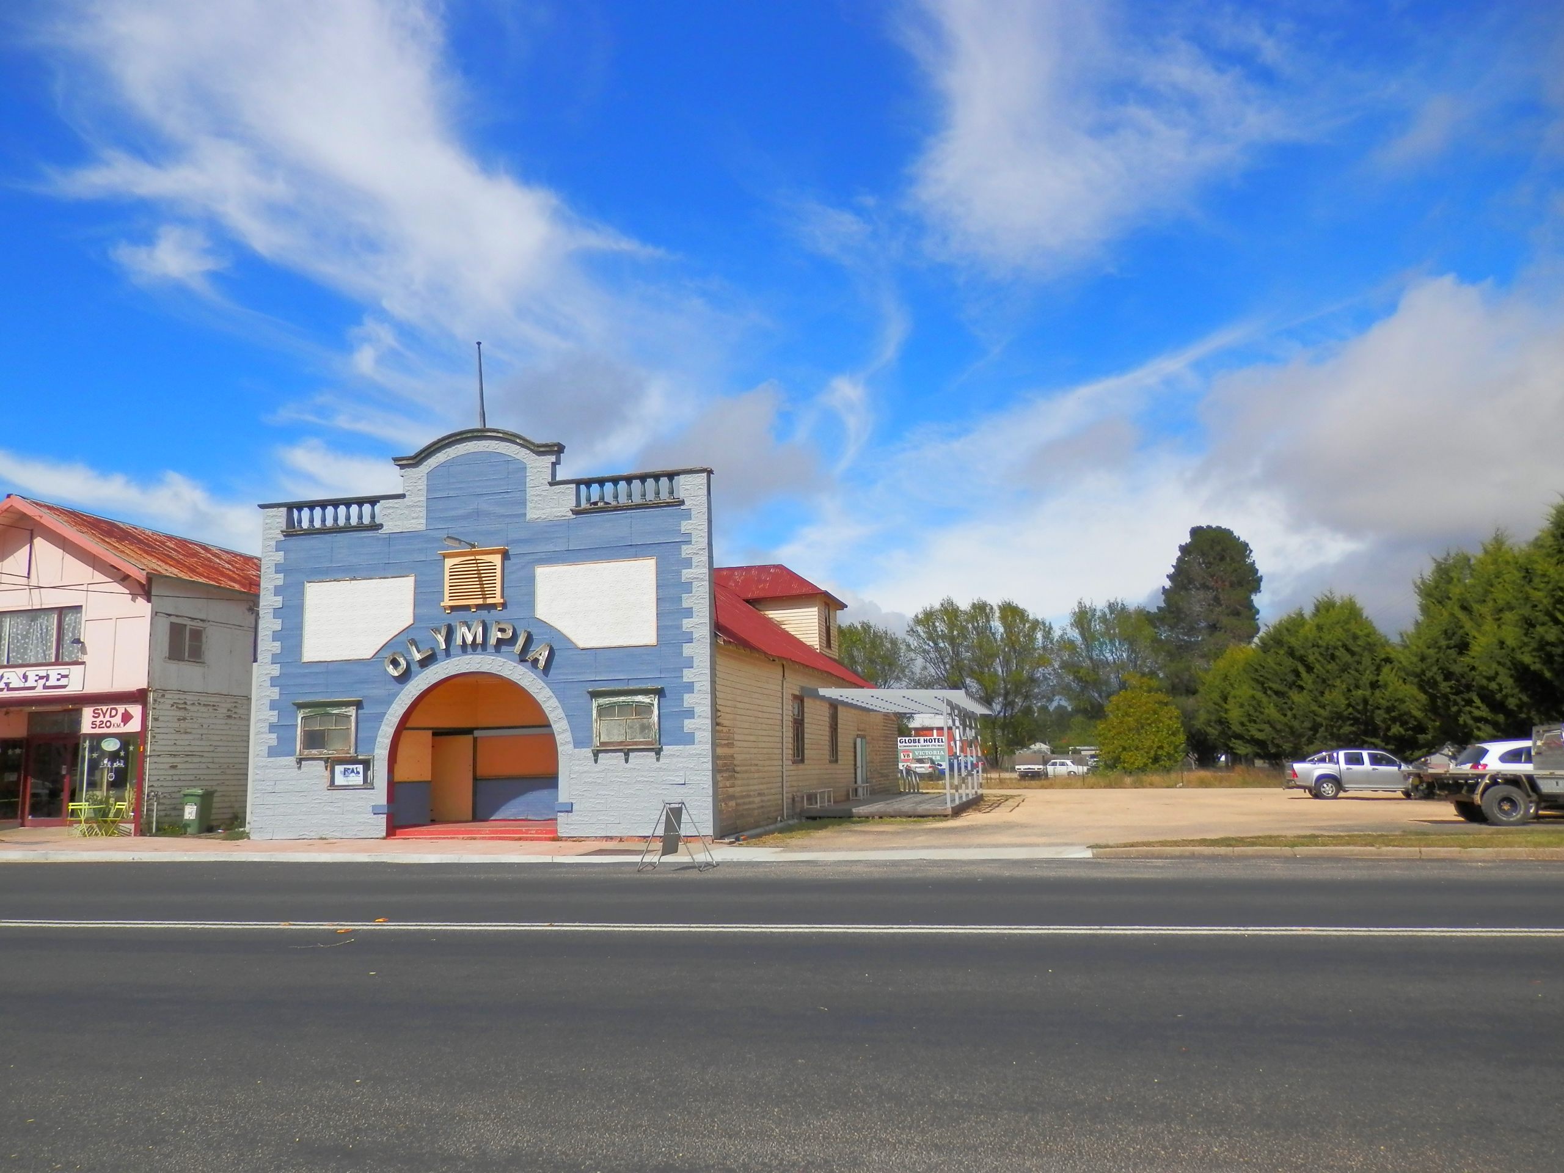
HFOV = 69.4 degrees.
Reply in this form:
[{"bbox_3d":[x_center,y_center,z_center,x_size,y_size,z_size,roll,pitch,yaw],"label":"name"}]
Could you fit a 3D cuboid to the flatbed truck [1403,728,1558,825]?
[{"bbox_3d":[15.897,3.878,23.379,5.200,1.950,1.850,-3,-9,14],"label":"flatbed truck"}]

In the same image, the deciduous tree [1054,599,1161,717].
[{"bbox_3d":[34.247,10.071,116.625,11.233,17.682,11.233,-4,-9,13],"label":"deciduous tree"}]

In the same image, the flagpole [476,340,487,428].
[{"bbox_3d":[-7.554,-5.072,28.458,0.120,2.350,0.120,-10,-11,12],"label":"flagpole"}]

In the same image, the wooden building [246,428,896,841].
[{"bbox_3d":[-4.081,3.061,40.790,11.948,9.888,28.500,-4,-9,13],"label":"wooden building"}]

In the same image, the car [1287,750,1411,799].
[{"bbox_3d":[21.773,7.077,42.655,5.050,1.750,1.800,-4,-9,13],"label":"car"}]

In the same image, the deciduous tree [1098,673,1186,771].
[{"bbox_3d":[23.662,9.112,73.479,5.764,6.700,5.764,-4,-9,13],"label":"deciduous tree"}]

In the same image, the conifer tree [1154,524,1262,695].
[{"bbox_3d":[49.222,6.549,127.872,12.657,27.363,12.657,-4,-9,13],"label":"conifer tree"}]

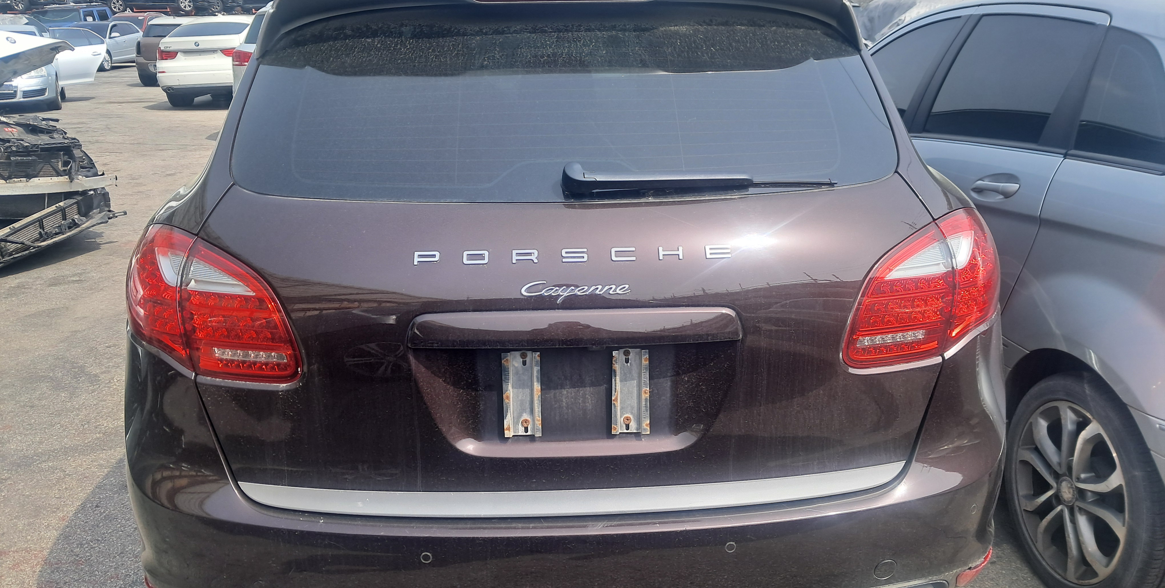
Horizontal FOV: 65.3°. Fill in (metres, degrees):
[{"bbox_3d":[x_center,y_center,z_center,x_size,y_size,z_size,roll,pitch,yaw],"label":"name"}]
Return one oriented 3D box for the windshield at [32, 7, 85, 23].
[{"bbox_3d":[-16.355,-8.659,28.300,1.450,0.500,0.120,-2,-11,-6],"label":"windshield"}]

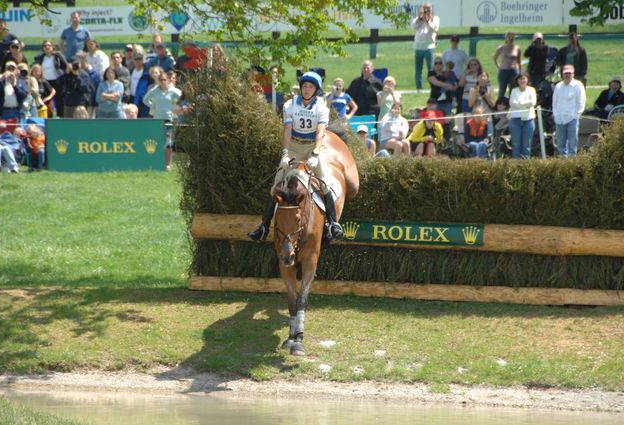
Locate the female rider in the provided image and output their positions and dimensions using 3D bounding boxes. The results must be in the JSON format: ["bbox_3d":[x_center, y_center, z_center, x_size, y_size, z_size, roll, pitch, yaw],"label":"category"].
[{"bbox_3d":[-0.141,-0.520,48.600,0.840,1.530,0.750,0,2,8],"label":"female rider"}]

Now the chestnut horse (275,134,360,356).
[{"bbox_3d":[0.023,0.275,48.800,0.650,1.800,2.400,0,11,12],"label":"chestnut horse"}]

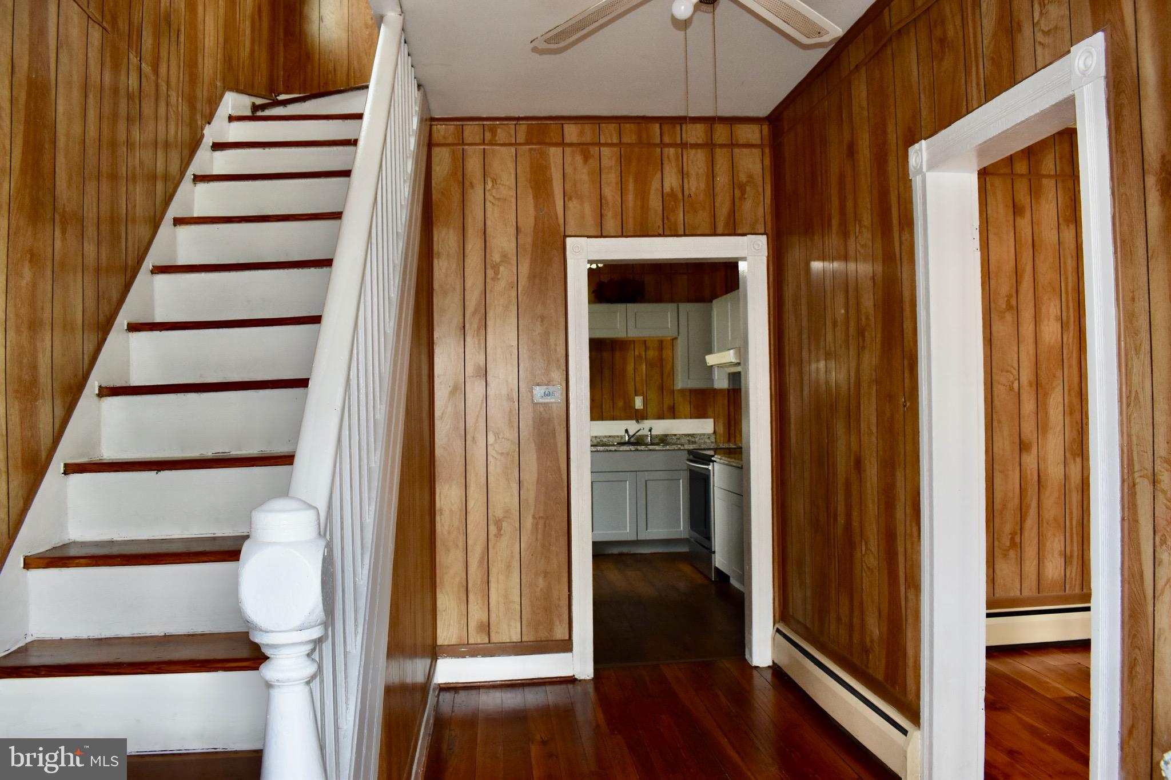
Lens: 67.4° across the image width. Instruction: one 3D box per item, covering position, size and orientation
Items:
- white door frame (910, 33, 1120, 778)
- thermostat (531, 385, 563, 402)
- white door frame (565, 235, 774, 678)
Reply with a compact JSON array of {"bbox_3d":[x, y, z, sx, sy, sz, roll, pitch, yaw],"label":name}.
[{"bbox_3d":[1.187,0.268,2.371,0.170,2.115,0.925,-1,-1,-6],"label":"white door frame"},{"bbox_3d":[-0.181,0.019,4.168,0.139,0.081,0.030,-1,-1,-6],"label":"thermostat"},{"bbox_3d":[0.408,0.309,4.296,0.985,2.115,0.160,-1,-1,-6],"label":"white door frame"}]

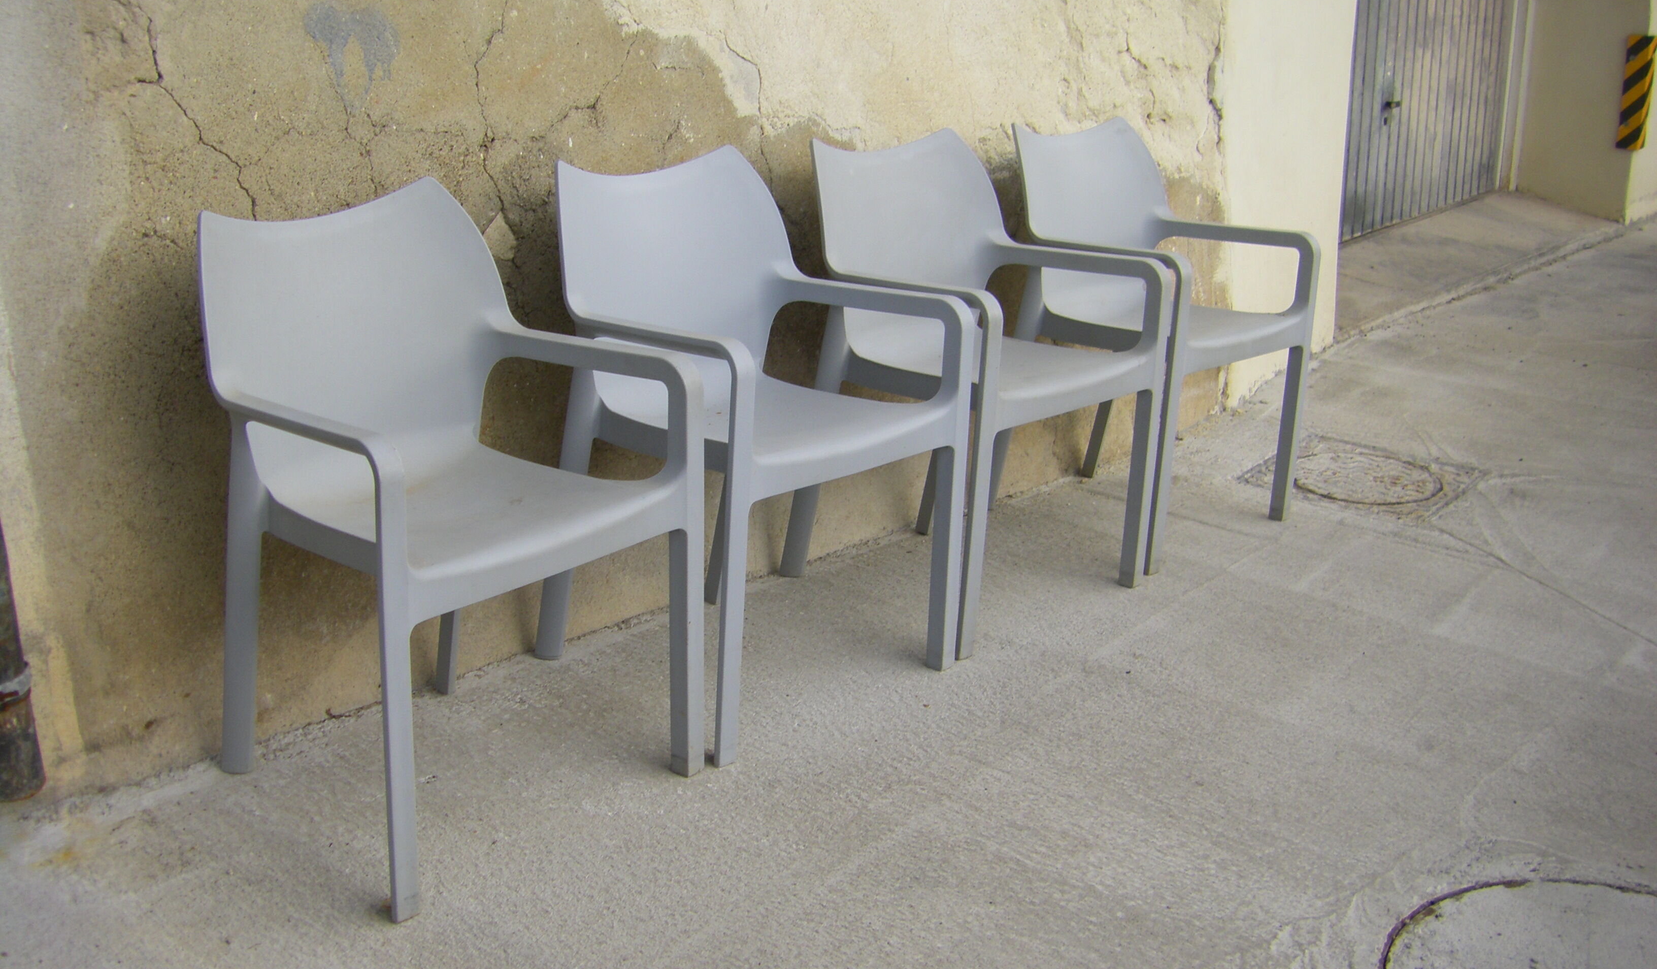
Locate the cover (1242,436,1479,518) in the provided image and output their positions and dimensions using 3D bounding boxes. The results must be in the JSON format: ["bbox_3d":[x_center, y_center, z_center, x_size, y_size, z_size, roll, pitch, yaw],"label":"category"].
[{"bbox_3d":[1.273,-0.015,4.348,0.440,0.030,0.465,15,22,32],"label":"cover"}]

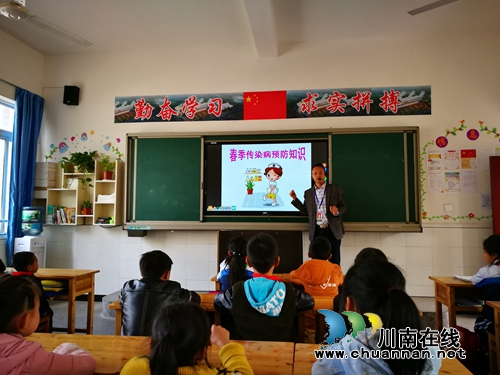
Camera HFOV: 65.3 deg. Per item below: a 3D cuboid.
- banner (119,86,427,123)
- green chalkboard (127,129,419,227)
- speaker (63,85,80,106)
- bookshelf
[{"bbox_3d":[0.220,-1.141,5.442,4.413,0.393,0.020,0,-5,7],"label":"banner"},{"bbox_3d":[0.236,-0.096,5.295,3.972,1.342,0.120,0,-5,7],"label":"green chalkboard"},{"bbox_3d":[-2.579,-1.331,5.684,0.164,0.226,0.130,0,-5,-3],"label":"speaker"},{"bbox_3d":[-2.317,0.090,5.548,1.014,0.910,0.220,0,-5,7],"label":"bookshelf"}]

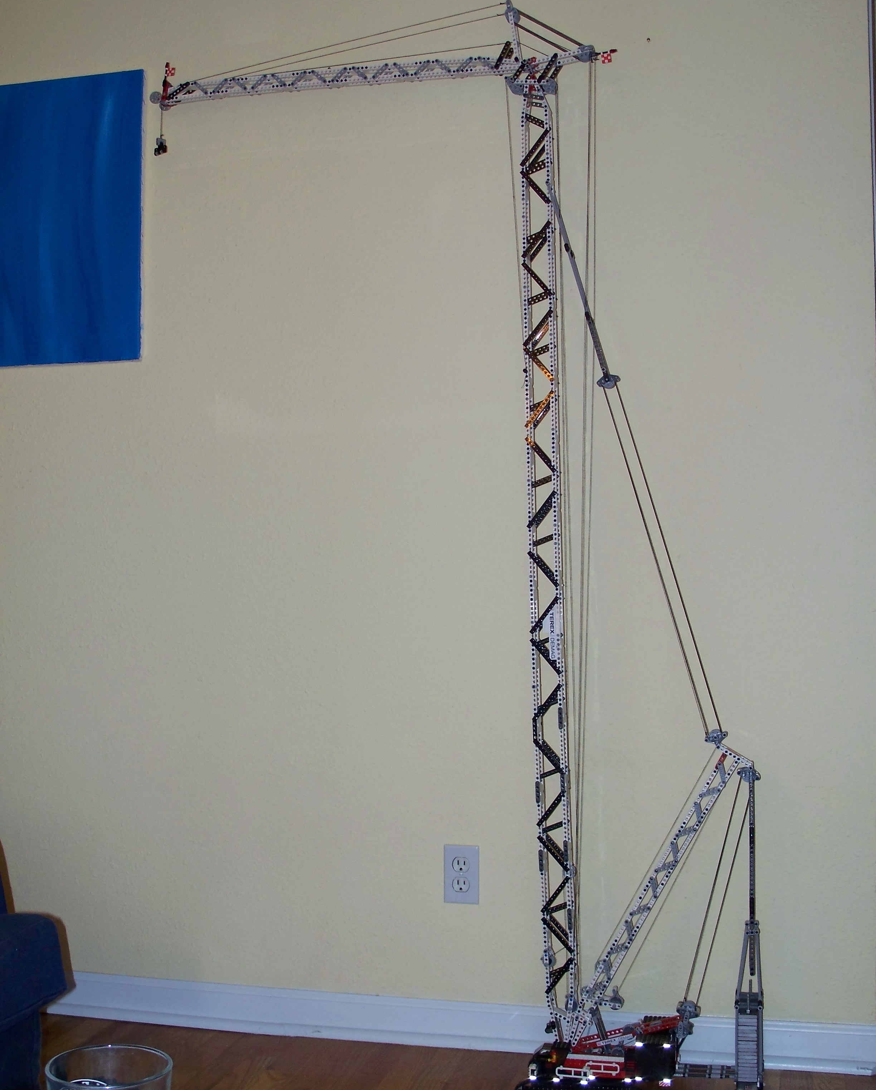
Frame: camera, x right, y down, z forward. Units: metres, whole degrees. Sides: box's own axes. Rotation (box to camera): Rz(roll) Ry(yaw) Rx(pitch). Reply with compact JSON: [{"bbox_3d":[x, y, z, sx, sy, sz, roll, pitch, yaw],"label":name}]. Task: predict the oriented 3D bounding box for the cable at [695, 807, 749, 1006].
[{"bbox_3d":[0.486,0.594,2.462,0.004,0.394,0.004,14,1,14],"label":"cable"}]

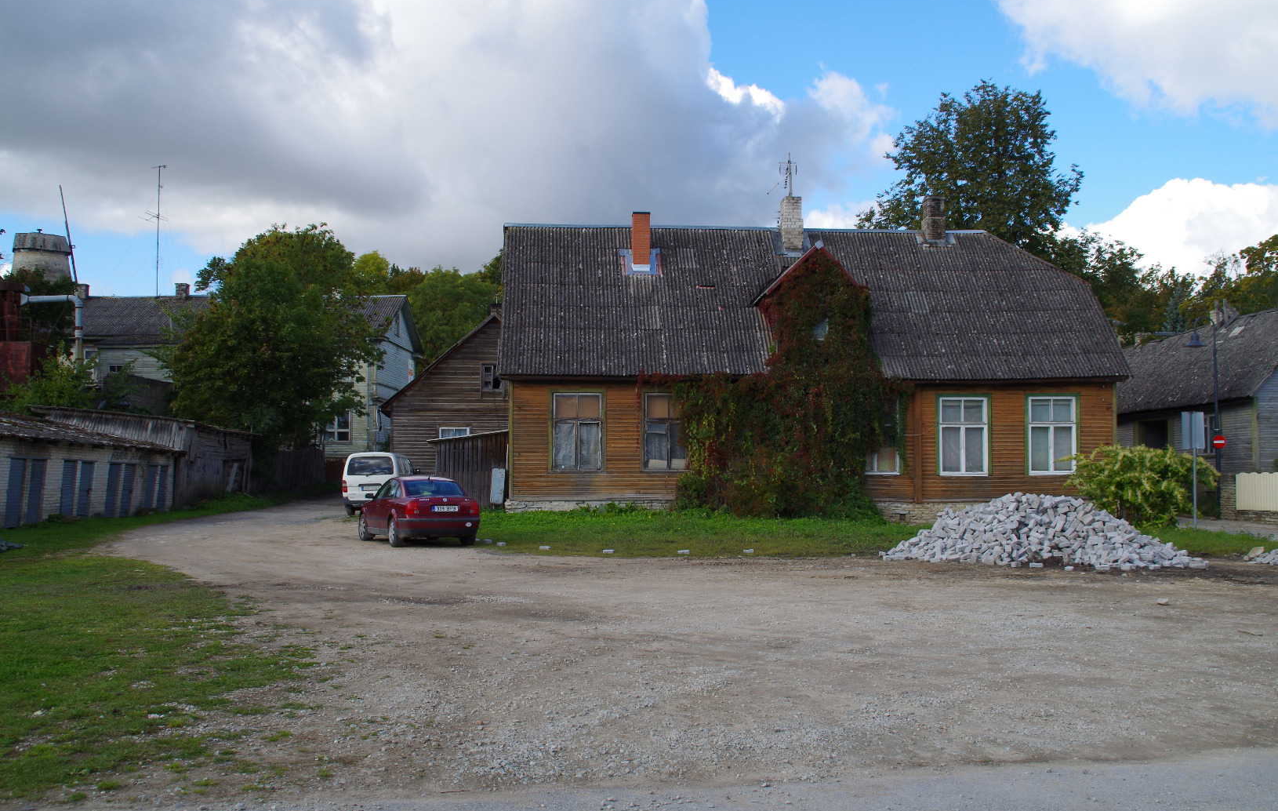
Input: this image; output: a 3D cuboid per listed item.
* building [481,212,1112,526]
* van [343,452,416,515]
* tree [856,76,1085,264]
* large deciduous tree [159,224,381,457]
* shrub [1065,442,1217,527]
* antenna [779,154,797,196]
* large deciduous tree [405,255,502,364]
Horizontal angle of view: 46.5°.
[{"bbox_3d":[4.650,-1.353,47.004,17.700,9.800,11.400,0,-3,-3],"label":"building"},{"bbox_3d":[-8.470,2.610,49.033,1.710,1.980,4.600,0,-2,-1],"label":"van"},{"bbox_3d":[15.124,-5.228,68.293,10.200,19.000,10.000,0,-2,0],"label":"tree"},{"bbox_3d":[-18.492,-2.426,75.177,11.200,13.300,10.500,0,-2,0],"label":"large deciduous tree"},{"bbox_3d":[13.816,2.182,40.844,4.200,2.250,3.200,0,-3,-3],"label":"shrub"},{"bbox_3d":[4.640,-7.159,46.306,0.560,1.340,0.500,0,-2,0],"label":"antenna"},{"bbox_3d":[-13.369,-2.886,108.229,8.500,15.000,8.500,0,-2,0],"label":"large deciduous tree"}]

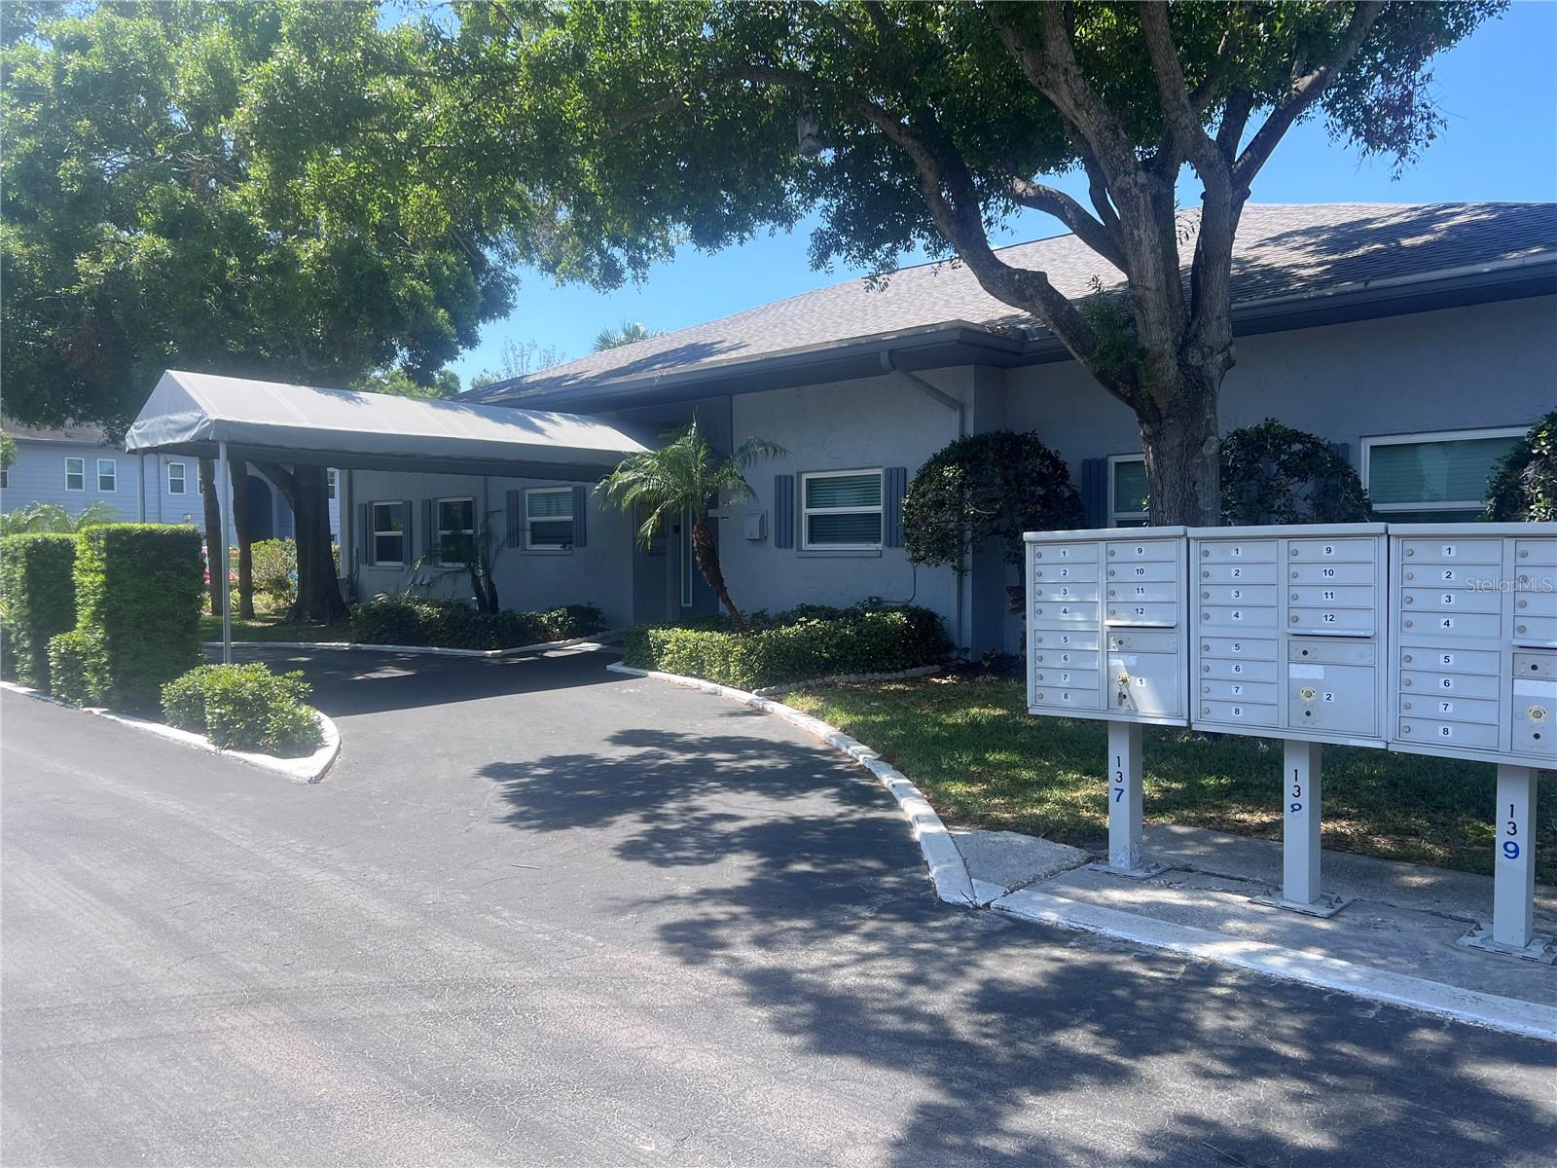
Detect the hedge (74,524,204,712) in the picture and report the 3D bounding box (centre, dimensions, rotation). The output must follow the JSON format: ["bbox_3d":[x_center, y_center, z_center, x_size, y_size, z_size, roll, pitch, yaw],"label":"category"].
[{"bbox_3d":[-6.307,0.307,11.574,0.980,1.700,0.900,1,2,45],"label":"hedge"}]

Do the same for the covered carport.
[{"bbox_3d":[-5.176,-0.821,16.361,3.070,3.630,6.250,1,2,45],"label":"covered carport"}]

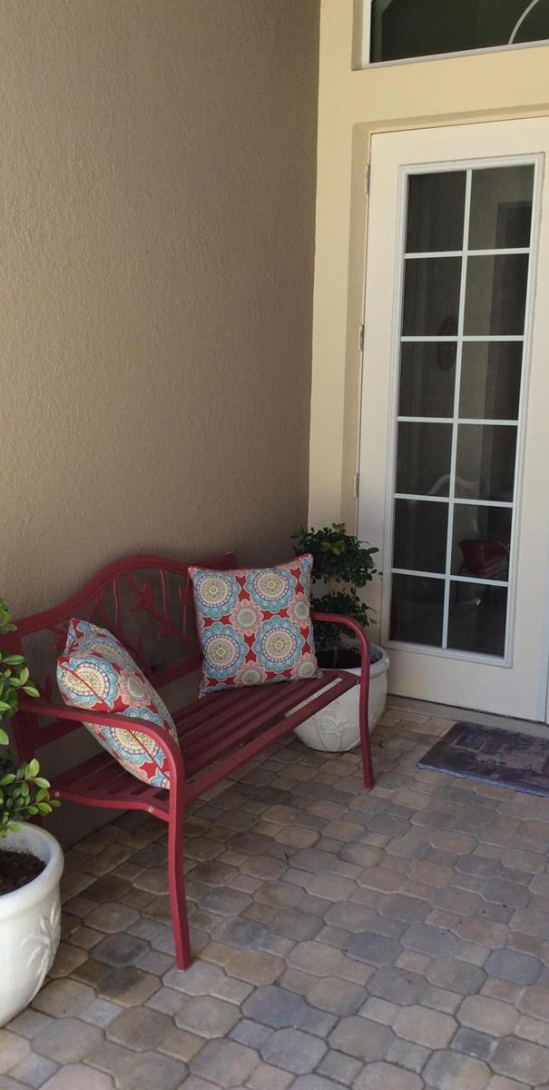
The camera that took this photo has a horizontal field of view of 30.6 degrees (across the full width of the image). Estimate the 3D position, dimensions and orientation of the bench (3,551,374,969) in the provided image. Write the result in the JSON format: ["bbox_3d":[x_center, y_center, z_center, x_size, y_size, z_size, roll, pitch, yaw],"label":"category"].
[{"bbox_3d":[-0.197,0.505,3.128,0.620,0.890,1.280,6,12,27],"label":"bench"}]

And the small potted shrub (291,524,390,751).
[{"bbox_3d":[0.242,0.354,3.987,0.430,0.883,0.430,1,11,0],"label":"small potted shrub"}]

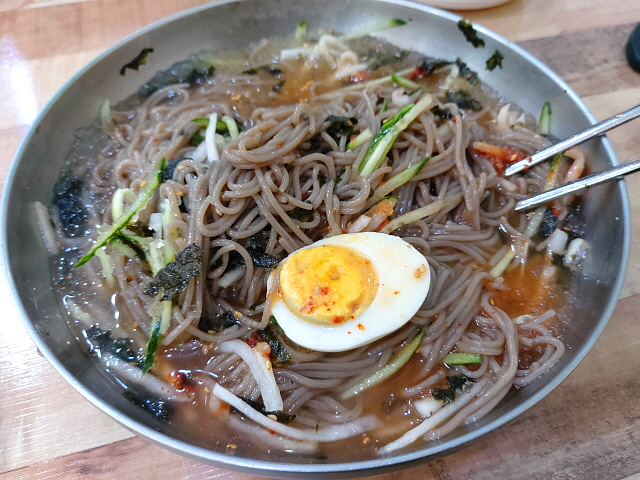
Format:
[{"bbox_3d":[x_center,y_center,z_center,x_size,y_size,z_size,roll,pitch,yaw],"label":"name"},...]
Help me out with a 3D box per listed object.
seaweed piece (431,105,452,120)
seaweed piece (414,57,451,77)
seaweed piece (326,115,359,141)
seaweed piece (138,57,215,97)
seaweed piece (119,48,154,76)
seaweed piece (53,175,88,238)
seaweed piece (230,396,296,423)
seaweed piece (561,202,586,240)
[{"bbox_3d":[0.055,-0.058,0.210,0.008,0.003,0.007,-13,57,-8],"label":"seaweed piece"},{"bbox_3d":[0.058,-0.090,0.238,0.019,0.004,0.008,-23,59,-14],"label":"seaweed piece"},{"bbox_3d":[0.009,-0.048,0.195,0.014,0.005,0.011,-1,56,0],"label":"seaweed piece"},{"bbox_3d":[-0.074,-0.085,0.240,0.041,0.004,0.014,-31,62,-19],"label":"seaweed piece"},{"bbox_3d":[-0.093,-0.091,0.236,0.003,0.005,0.021,15,56,44],"label":"seaweed piece"},{"bbox_3d":[-0.104,-0.015,0.193,0.009,0.005,0.033,-24,59,-14],"label":"seaweed piece"},{"bbox_3d":[-0.017,0.053,0.143,0.020,0.003,0.004,9,57,6],"label":"seaweed piece"},{"bbox_3d":[0.102,-0.008,0.187,0.006,0.004,0.019,0,56,1],"label":"seaweed piece"}]

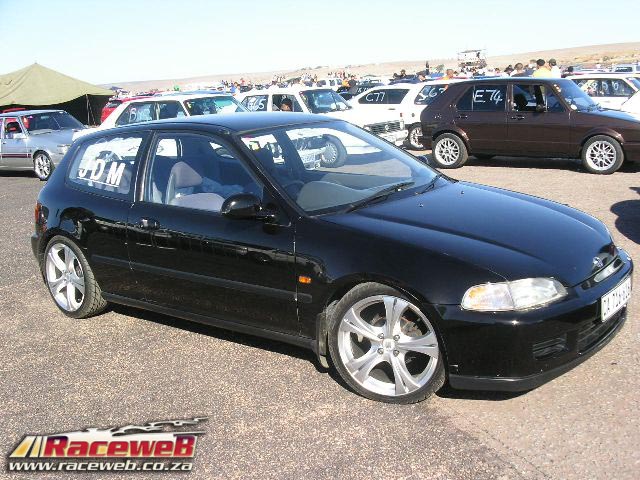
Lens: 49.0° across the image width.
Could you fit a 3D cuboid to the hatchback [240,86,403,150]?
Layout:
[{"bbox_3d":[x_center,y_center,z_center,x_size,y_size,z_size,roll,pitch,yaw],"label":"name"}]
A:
[{"bbox_3d":[-0.341,-2.209,13.729,3.820,1.400,1.620,4,14,32],"label":"hatchback"}]

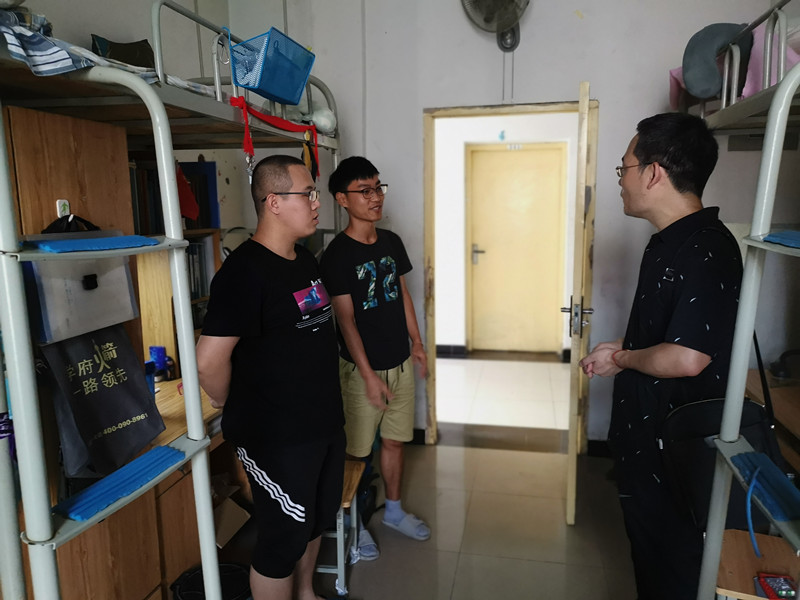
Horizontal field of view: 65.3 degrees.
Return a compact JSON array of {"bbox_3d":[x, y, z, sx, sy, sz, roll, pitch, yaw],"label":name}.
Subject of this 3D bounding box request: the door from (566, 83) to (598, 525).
[{"bbox_3d":[0.912,0.006,3.189,0.055,1.990,0.865,2,9,16],"label":"door"}]

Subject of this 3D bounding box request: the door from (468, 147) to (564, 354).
[{"bbox_3d":[1.146,-0.489,6.210,0.970,2.060,0.080,1,9,12],"label":"door"}]

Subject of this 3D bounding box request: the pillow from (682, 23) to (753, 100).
[{"bbox_3d":[1.448,-1.089,2.846,0.290,0.330,0.140,0,9,6],"label":"pillow"}]

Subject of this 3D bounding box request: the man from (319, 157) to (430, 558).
[{"bbox_3d":[-0.113,0.242,2.735,0.490,1.710,0.360,-7,11,-34],"label":"man"}]

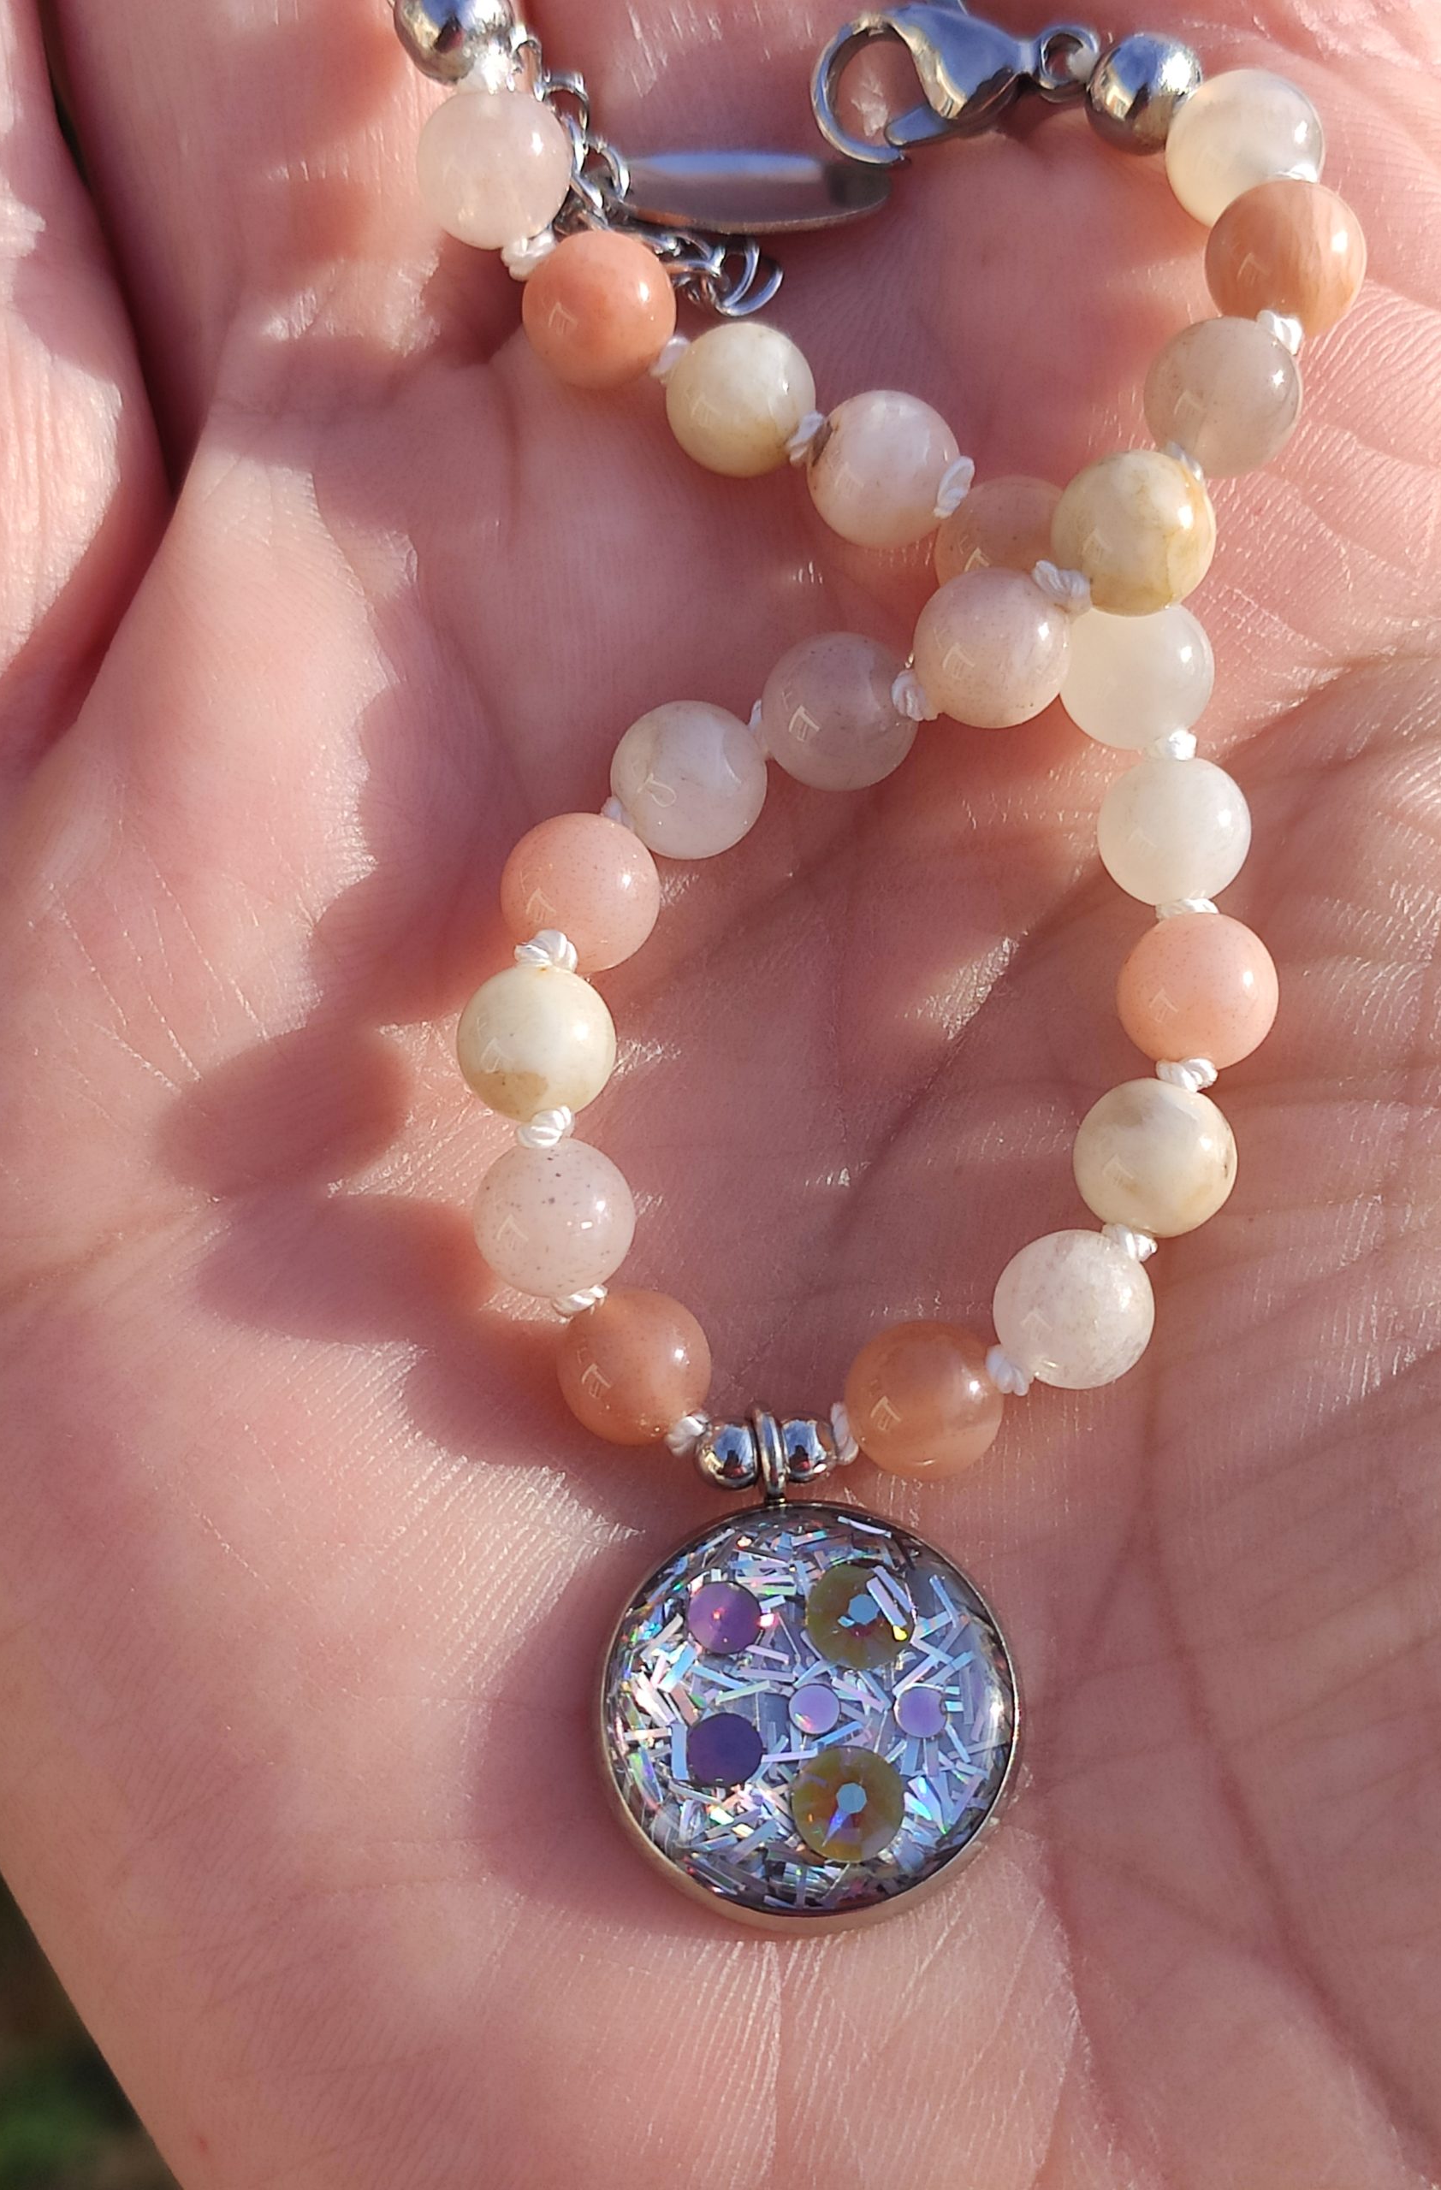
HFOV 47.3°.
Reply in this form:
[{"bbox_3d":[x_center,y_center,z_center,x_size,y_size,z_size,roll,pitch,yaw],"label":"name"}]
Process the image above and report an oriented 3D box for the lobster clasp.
[{"bbox_3d":[0.013,-0.054,0.087,0.015,0.004,0.008,-13,76,0],"label":"lobster clasp"}]

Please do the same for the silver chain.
[{"bbox_3d":[-0.003,-0.049,0.088,0.008,0.005,0.019,-40,90,-7],"label":"silver chain"}]

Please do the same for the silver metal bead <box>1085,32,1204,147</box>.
[{"bbox_3d":[0.022,-0.053,0.087,0.006,0.006,0.006,1,55,-1],"label":"silver metal bead"}]

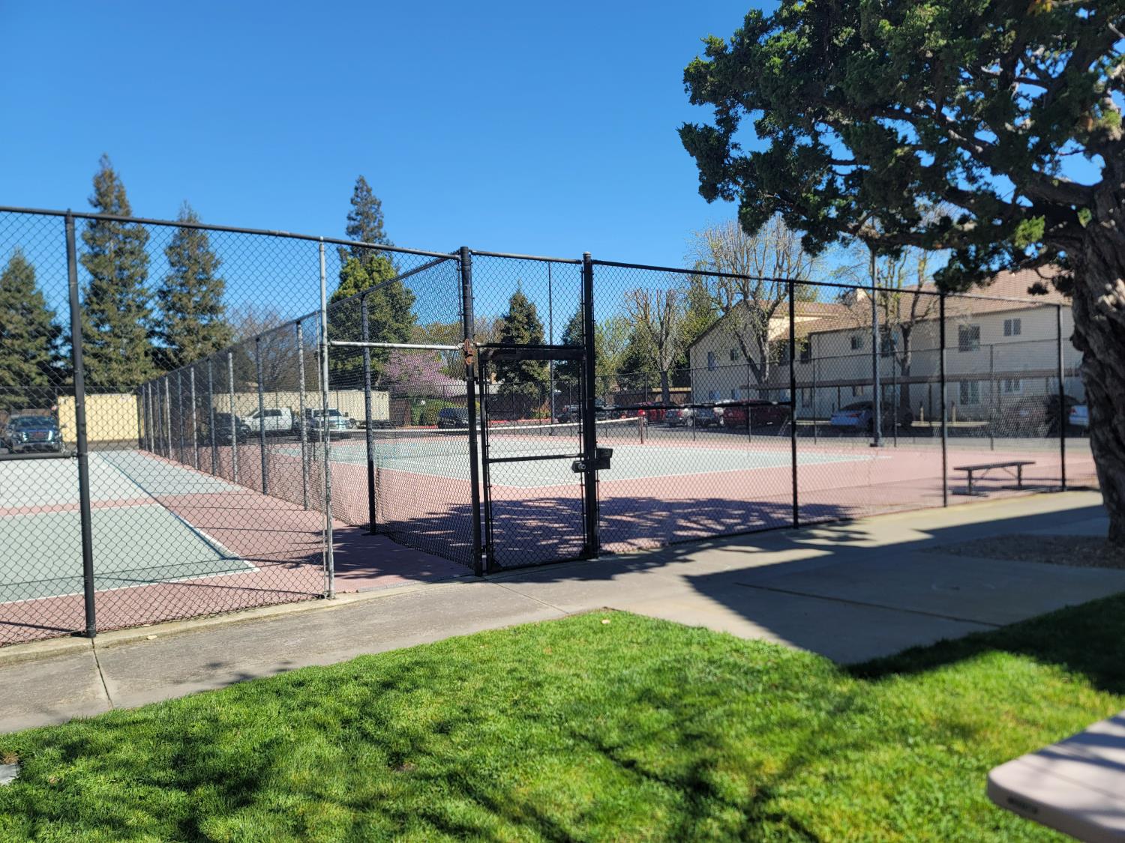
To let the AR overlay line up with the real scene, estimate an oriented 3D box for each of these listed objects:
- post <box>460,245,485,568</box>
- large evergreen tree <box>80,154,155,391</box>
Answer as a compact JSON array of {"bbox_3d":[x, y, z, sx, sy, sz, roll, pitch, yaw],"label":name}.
[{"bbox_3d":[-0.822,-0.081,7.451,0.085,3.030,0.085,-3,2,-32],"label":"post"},{"bbox_3d":[-38.069,-10.781,68.805,5.900,24.000,5.900,-2,1,-32],"label":"large evergreen tree"}]

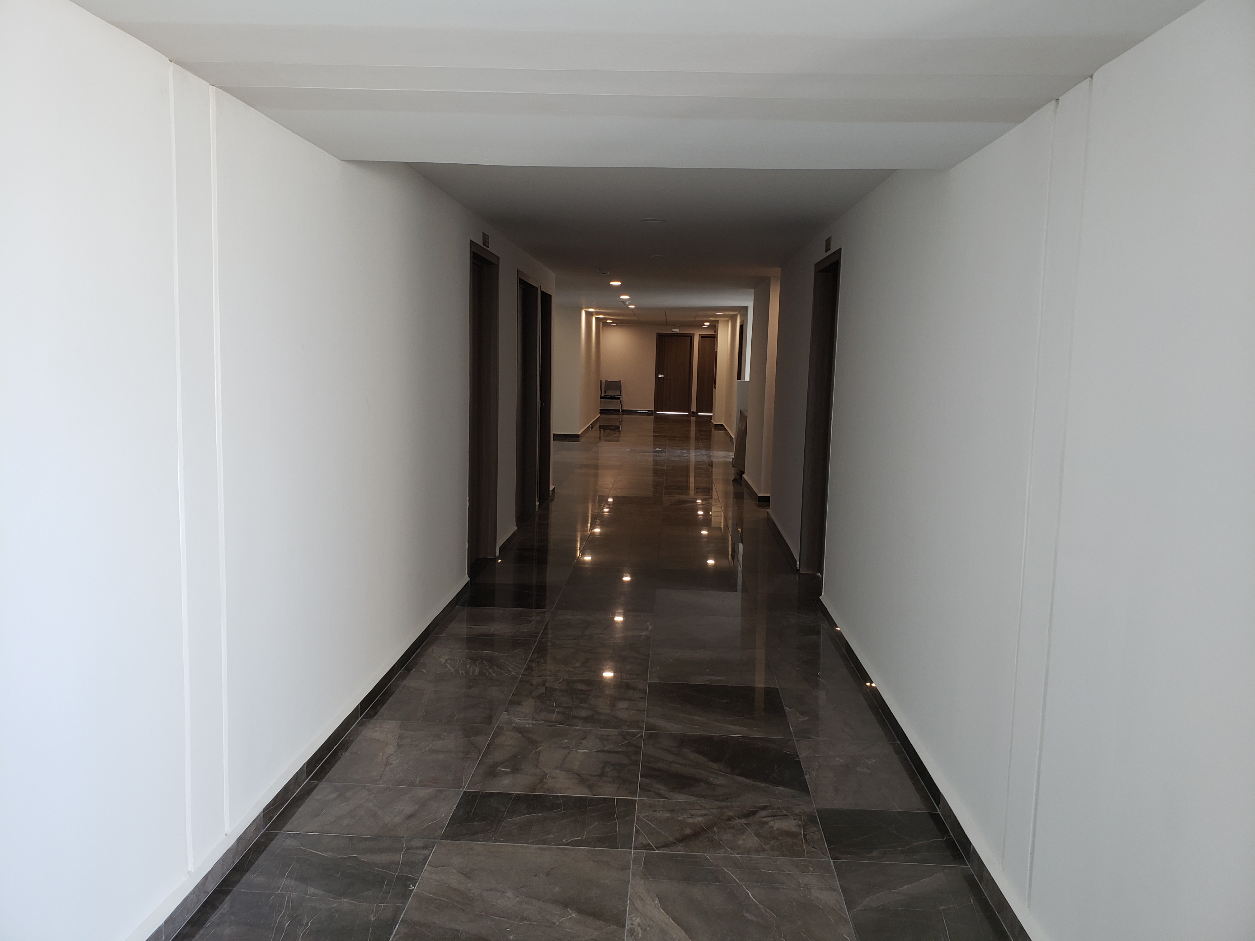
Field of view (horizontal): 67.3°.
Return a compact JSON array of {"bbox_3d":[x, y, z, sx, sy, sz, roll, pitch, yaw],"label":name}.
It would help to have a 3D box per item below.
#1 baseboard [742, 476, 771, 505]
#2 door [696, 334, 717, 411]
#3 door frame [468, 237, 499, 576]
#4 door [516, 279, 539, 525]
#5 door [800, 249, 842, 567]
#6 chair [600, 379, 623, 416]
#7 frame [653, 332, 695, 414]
[{"bbox_3d":[1.489,0.199,10.886,0.130,0.070,1.900,2,7,3],"label":"baseboard"},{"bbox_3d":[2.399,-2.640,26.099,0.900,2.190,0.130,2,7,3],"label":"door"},{"bbox_3d":[-1.012,-0.377,6.306,0.140,2.160,0.980,2,7,3],"label":"door frame"},{"bbox_3d":[-0.920,-0.588,8.157,0.140,2.150,1.170,2,7,3],"label":"door"},{"bbox_3d":[1.272,-0.270,6.004,0.125,2.135,1.020,2,7,3],"label":"door"},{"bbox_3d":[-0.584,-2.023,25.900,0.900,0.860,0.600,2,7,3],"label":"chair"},{"bbox_3d":[1.298,-2.679,26.149,1.045,2.200,0.130,2,7,3],"label":"frame"}]

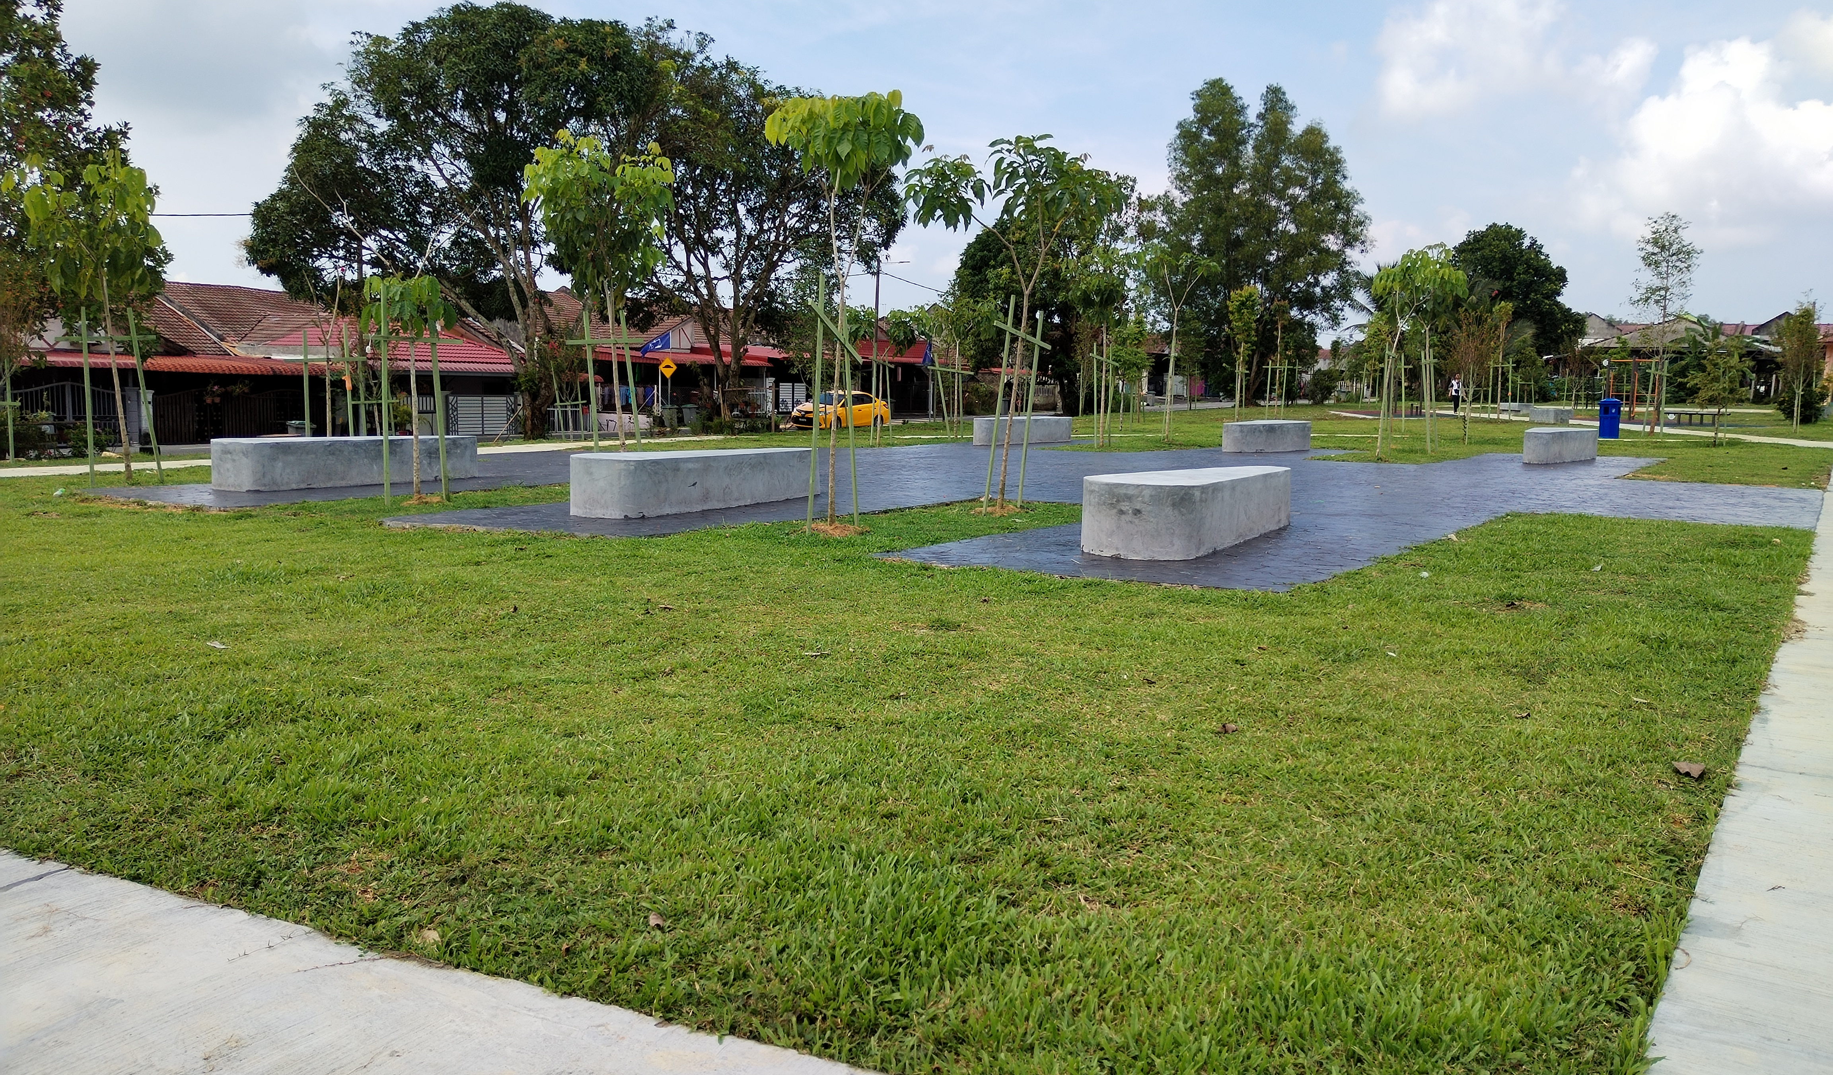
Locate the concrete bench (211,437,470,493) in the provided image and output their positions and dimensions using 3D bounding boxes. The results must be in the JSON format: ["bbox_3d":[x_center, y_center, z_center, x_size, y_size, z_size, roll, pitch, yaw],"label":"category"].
[{"bbox_3d":[-6.284,-0.853,15.361,0.700,0.495,3.000,5,8,35],"label":"concrete bench"}]

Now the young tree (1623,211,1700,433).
[{"bbox_3d":[19.309,-5.461,35.285,1.982,5.663,1.982,1,6,0],"label":"young tree"}]

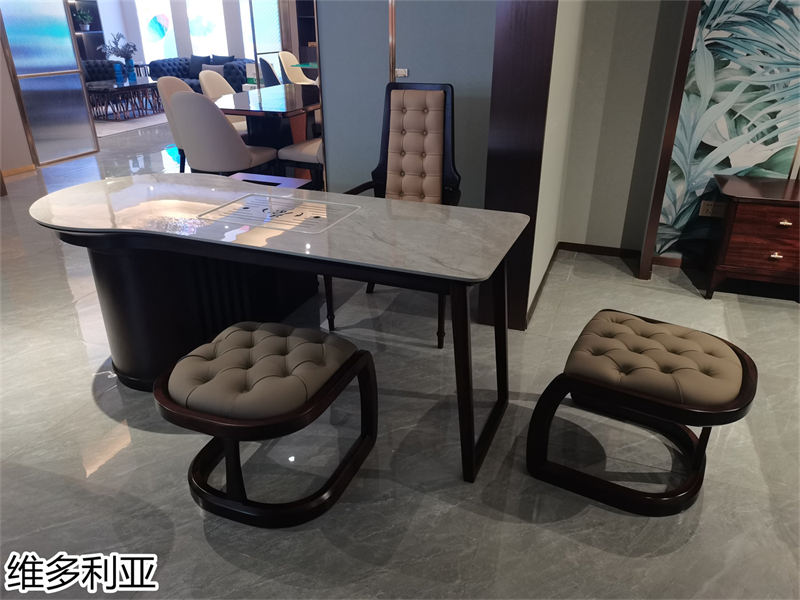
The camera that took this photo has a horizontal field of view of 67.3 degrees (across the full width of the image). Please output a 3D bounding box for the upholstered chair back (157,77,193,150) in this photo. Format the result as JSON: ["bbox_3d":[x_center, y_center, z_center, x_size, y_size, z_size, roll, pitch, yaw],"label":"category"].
[{"bbox_3d":[-1.866,-1.671,5.271,0.320,0.520,0.500,9,27,20],"label":"upholstered chair back"}]

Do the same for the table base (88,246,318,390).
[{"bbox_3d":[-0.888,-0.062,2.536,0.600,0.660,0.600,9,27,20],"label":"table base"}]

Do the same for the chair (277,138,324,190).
[{"bbox_3d":[-0.517,-1.152,4.598,0.580,0.900,0.520,9,27,20],"label":"chair"}]

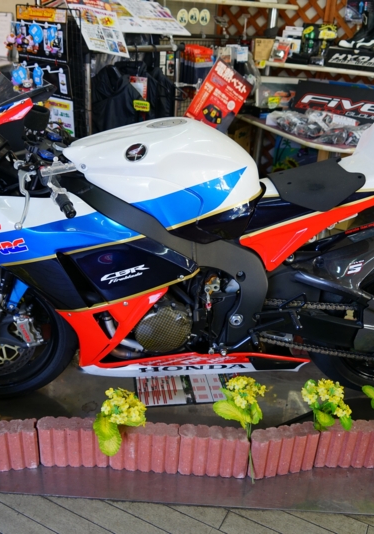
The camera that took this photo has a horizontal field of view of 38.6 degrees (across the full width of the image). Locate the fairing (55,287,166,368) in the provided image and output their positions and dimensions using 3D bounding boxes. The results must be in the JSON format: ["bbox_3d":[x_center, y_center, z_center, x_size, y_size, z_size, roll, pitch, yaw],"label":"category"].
[{"bbox_3d":[-0.235,0.191,1.684,0.330,0.305,0.125,2,26,-4],"label":"fairing"}]

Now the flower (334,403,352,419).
[{"bbox_3d":[0.490,0.451,1.676,0.056,0.045,0.050,3,26,-1],"label":"flower"}]

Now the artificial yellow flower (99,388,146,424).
[{"bbox_3d":[-0.195,0.428,1.635,0.130,0.105,0.110,2,26,-4],"label":"artificial yellow flower"}]

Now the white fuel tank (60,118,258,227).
[{"bbox_3d":[-0.068,-0.310,1.641,0.585,0.295,0.360,2,26,-4],"label":"white fuel tank"}]

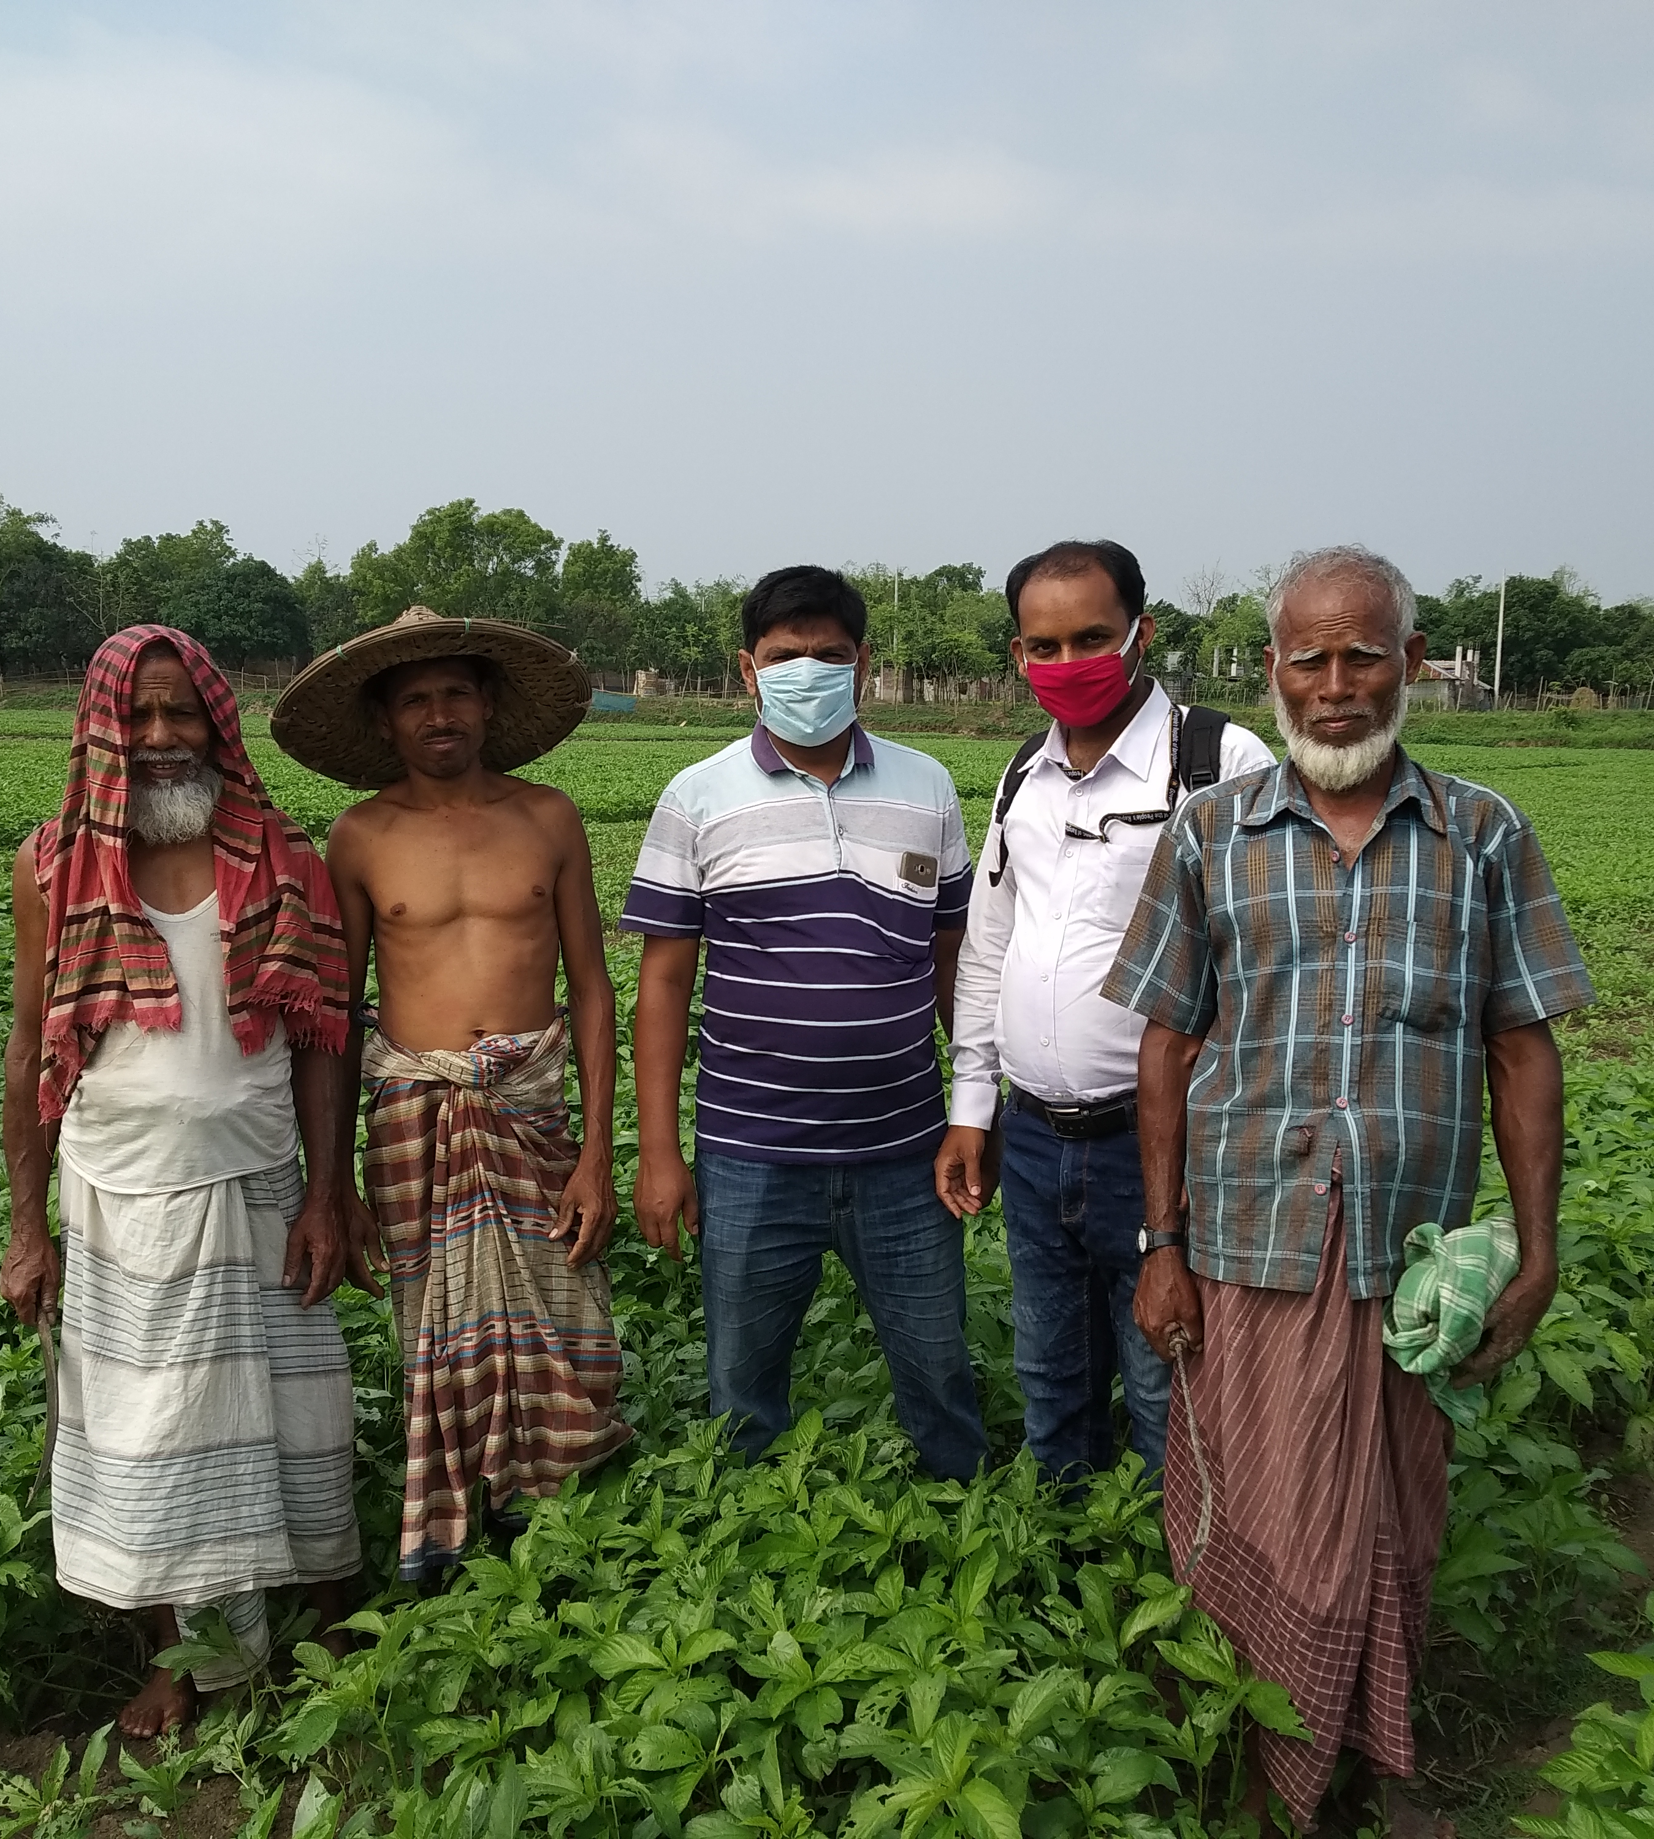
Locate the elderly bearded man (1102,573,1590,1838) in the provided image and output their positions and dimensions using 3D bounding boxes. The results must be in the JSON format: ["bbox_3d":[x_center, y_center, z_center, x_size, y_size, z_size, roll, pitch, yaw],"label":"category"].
[{"bbox_3d":[0.654,0.369,2.339,0.590,1.654,0.360,2,8,14],"label":"elderly bearded man"}]

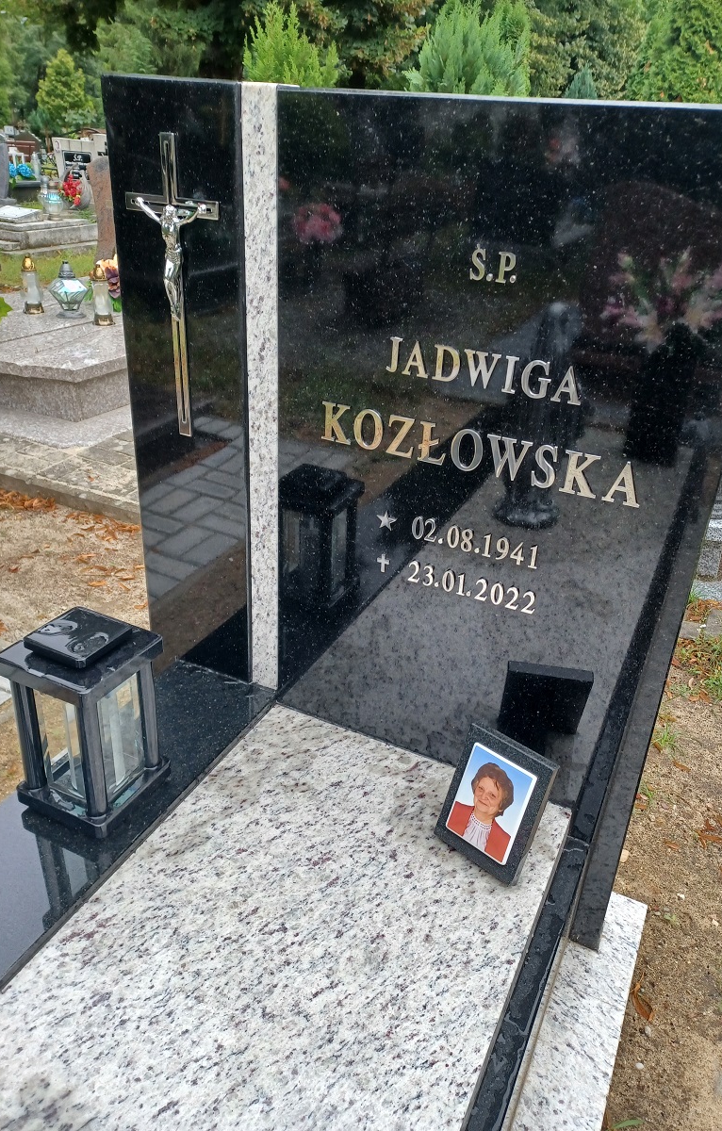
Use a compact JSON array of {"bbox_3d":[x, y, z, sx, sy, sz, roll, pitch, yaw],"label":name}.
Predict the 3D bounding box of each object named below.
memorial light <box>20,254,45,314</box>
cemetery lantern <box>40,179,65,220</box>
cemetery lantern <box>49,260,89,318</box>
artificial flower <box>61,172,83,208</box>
[{"bbox_3d":[-1.502,-1.280,3.715,0.090,0.243,0.090,-8,30,-19],"label":"memorial light"},{"bbox_3d":[-2.693,-3.203,7.151,0.170,0.290,0.170,15,30,21],"label":"cemetery lantern"},{"bbox_3d":[-1.322,-1.249,3.685,0.176,0.235,0.176,-7,30,-18],"label":"cemetery lantern"},{"bbox_3d":[-2.792,-3.620,7.894,0.180,0.270,0.150,-6,30,-17],"label":"artificial flower"}]

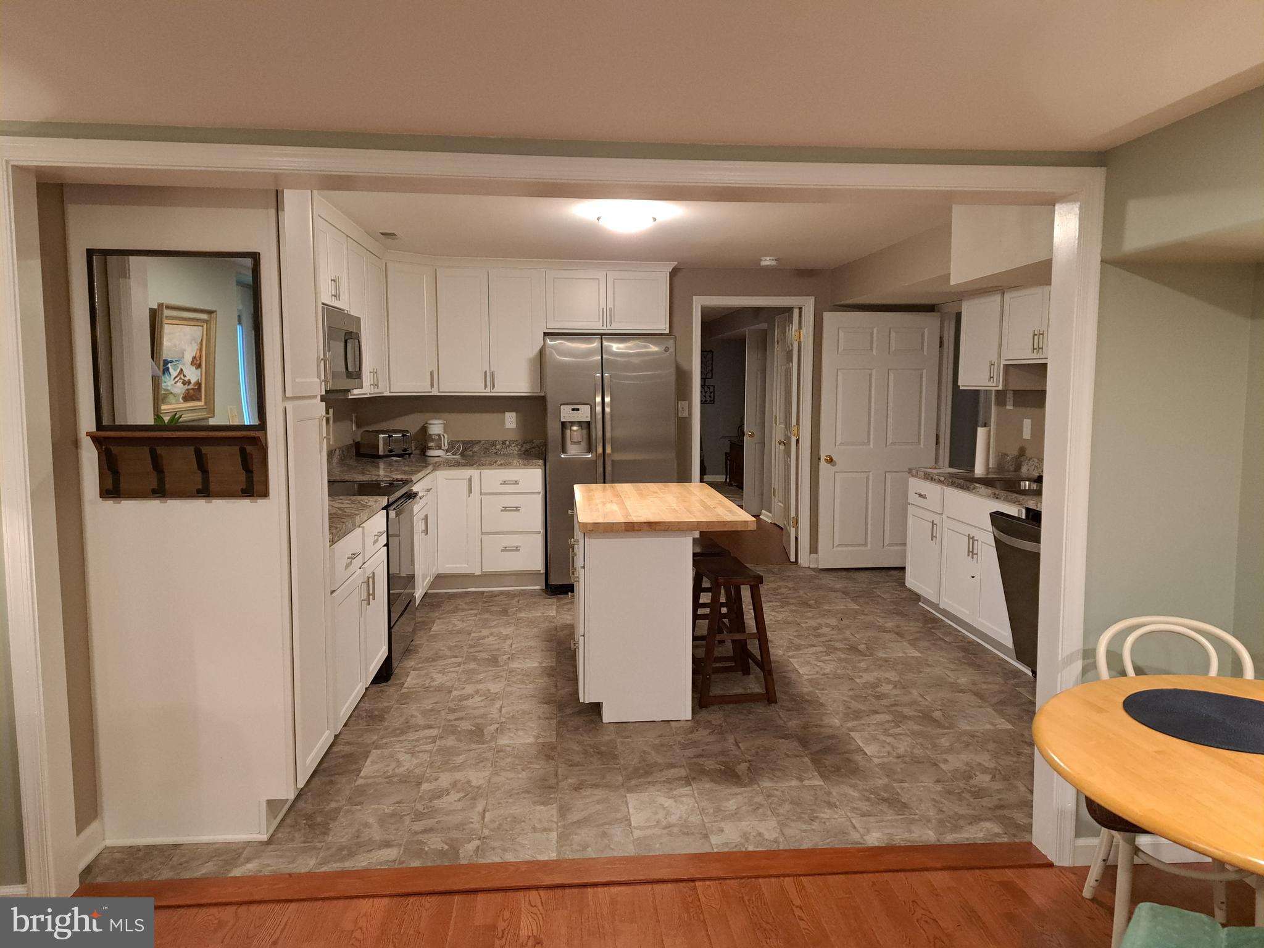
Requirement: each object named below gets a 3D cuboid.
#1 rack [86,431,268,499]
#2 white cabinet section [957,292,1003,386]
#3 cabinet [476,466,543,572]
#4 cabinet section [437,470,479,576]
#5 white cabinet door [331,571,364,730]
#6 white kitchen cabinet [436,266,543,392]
[{"bbox_3d":[-1.385,-0.028,2.682,0.510,0.210,0.120,0,6,-5],"label":"rack"},{"bbox_3d":[2.319,-0.817,5.434,0.320,0.590,0.555,0,6,-5],"label":"white cabinet section"},{"bbox_3d":[-0.886,0.305,6.496,0.460,0.760,0.620,0,6,-5],"label":"cabinet"},{"bbox_3d":[-1.214,0.342,6.141,0.292,0.720,0.022,0,6,-5],"label":"cabinet section"},{"bbox_3d":[-1.155,0.698,3.557,0.022,0.543,0.485,0,6,-5],"label":"white cabinet door"},{"bbox_3d":[-1.033,-1.044,6.489,0.765,0.905,0.325,0,6,-5],"label":"white kitchen cabinet"}]

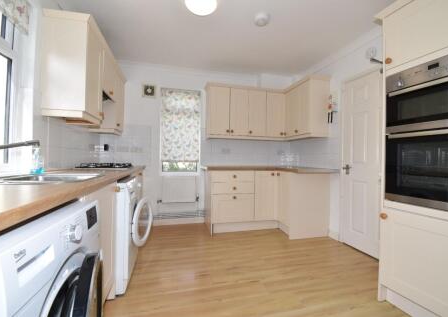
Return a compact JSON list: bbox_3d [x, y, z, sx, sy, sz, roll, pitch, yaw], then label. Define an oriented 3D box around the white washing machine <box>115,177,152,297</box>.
[{"bbox_3d":[-1.026,0.577,1.684,0.620,0.840,0.600,1,0,-16],"label":"white washing machine"}]

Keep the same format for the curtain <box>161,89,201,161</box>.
[{"bbox_3d":[-0.660,-0.504,3.046,0.600,1.115,0.060,1,0,-16],"label":"curtain"}]

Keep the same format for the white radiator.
[{"bbox_3d":[-0.680,0.473,3.008,0.510,0.370,0.080,1,0,-16],"label":"white radiator"}]

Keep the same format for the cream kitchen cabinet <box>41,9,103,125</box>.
[{"bbox_3d":[-1.263,-0.721,1.711,0.298,0.789,0.405,1,0,-16],"label":"cream kitchen cabinet"}]

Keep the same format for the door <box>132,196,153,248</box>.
[{"bbox_3d":[-0.740,0.566,1.775,0.075,0.400,0.400,1,0,0],"label":"door"}]

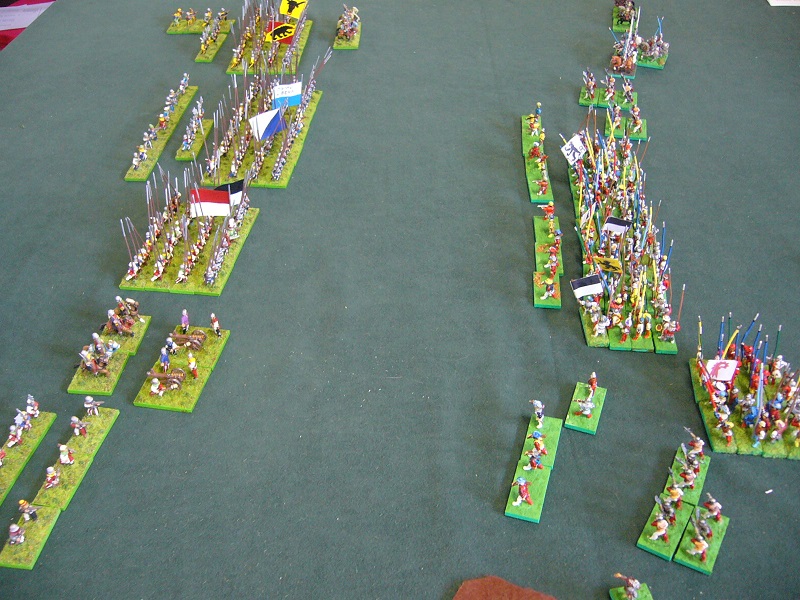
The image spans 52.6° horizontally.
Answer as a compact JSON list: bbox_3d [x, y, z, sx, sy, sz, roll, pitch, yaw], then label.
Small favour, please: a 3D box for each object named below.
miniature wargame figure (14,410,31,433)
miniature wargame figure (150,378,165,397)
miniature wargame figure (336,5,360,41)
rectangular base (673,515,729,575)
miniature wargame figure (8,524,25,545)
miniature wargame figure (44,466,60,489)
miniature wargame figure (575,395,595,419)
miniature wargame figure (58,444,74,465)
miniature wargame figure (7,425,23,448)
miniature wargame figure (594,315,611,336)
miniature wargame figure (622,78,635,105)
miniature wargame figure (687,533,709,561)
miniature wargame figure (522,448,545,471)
[{"bbox_3d":[-0.244,0.078,0.526,0.011,0.018,0.008,2,40,4],"label":"miniature wargame figure"},{"bbox_3d":[-0.165,0.059,0.548,0.011,0.015,0.008,2,40,4],"label":"miniature wargame figure"},{"bbox_3d":[-0.064,-0.350,1.019,0.028,0.028,0.040,-1,40,1],"label":"miniature wargame figure"},{"bbox_3d":[0.170,0.135,0.454,0.020,0.003,0.040,20,44,24],"label":"rectangular base"},{"bbox_3d":[-0.215,0.131,0.454,0.009,0.015,0.008,2,40,3],"label":"miniature wargame figure"},{"bbox_3d":[-0.210,0.107,0.488,0.011,0.015,0.009,6,41,8],"label":"miniature wargame figure"},{"bbox_3d":[0.119,0.069,0.520,0.013,0.015,0.009,11,41,14],"label":"miniature wargame figure"},{"bbox_3d":[-0.207,0.096,0.502,0.012,0.013,0.009,6,41,8],"label":"miniature wargame figure"},{"bbox_3d":[-0.242,0.085,0.509,0.010,0.017,0.008,1,40,2],"label":"miniature wargame figure"},{"bbox_3d":[0.146,0.018,0.584,0.011,0.018,0.010,3,41,5],"label":"miniature wargame figure"},{"bbox_3d":[0.244,-0.222,0.861,0.011,0.020,0.009,8,41,10],"label":"miniature wargame figure"},{"bbox_3d":[0.162,0.134,0.440,0.011,0.020,0.009,16,42,19],"label":"miniature wargame figure"},{"bbox_3d":[0.081,0.096,0.490,0.011,0.018,0.009,6,40,8],"label":"miniature wargame figure"}]

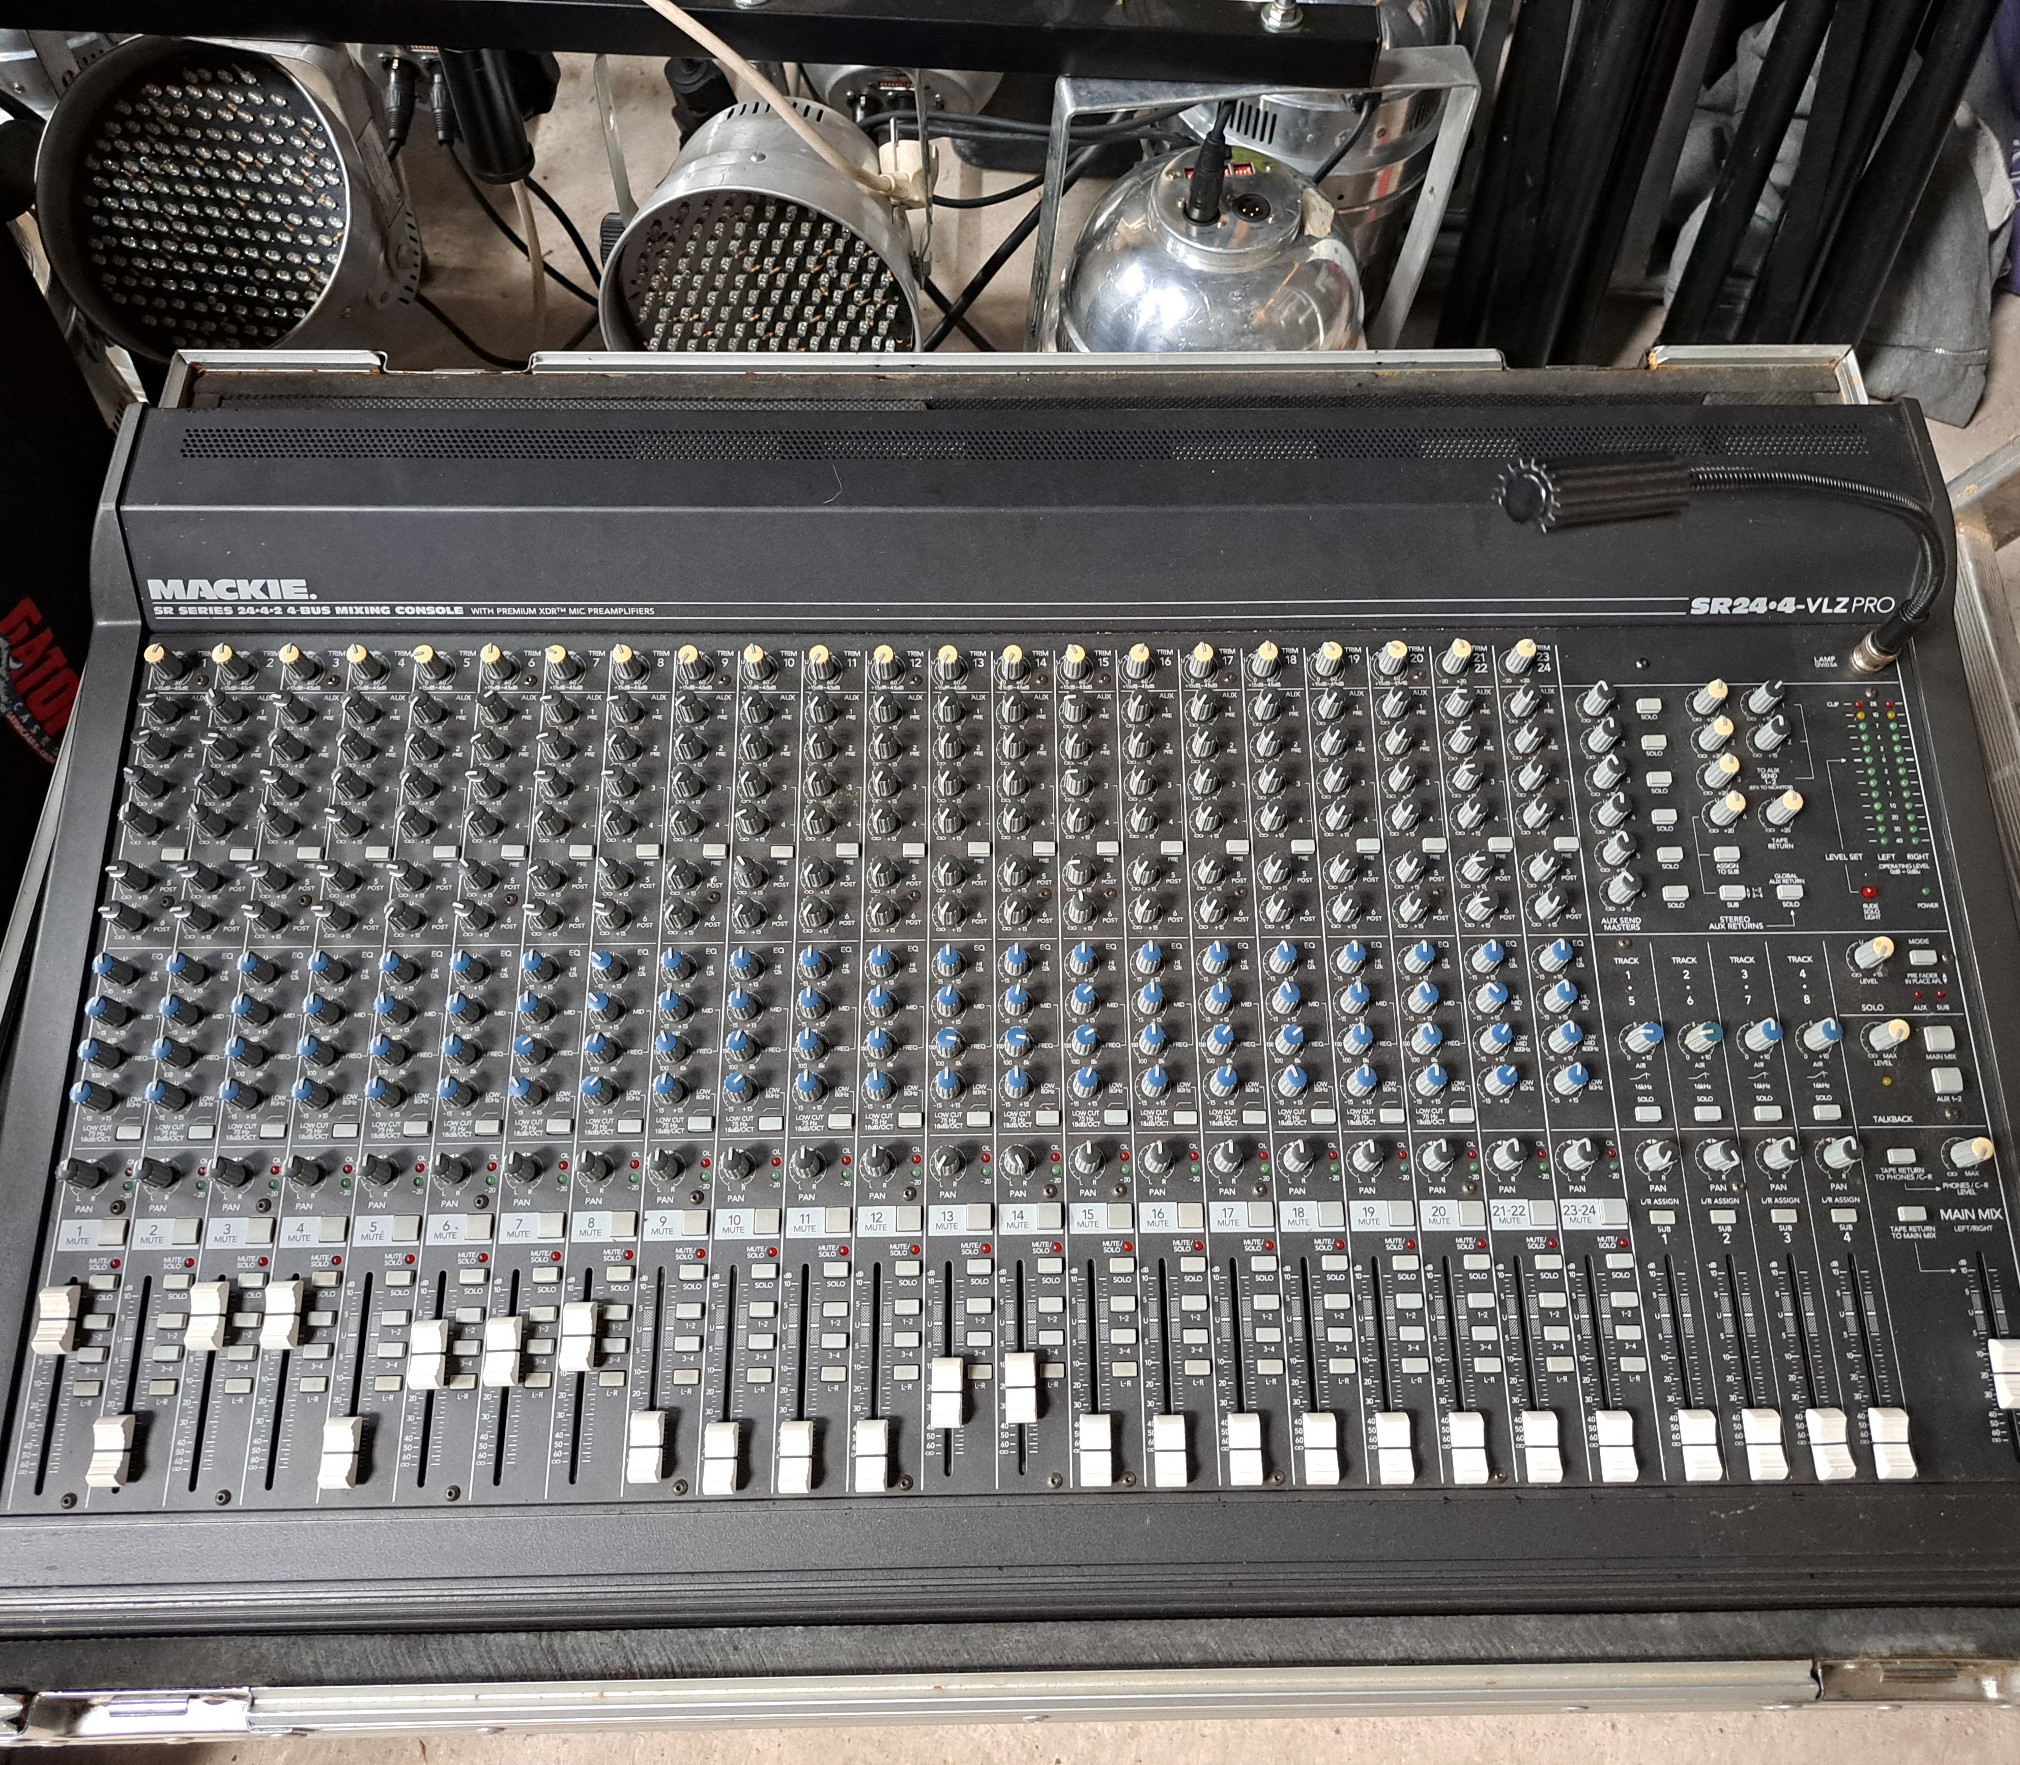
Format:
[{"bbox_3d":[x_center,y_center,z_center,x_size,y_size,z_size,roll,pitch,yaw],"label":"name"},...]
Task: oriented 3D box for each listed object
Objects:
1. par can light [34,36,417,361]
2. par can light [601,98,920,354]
[{"bbox_3d":[-0.505,-0.442,1.122,0.205,0.210,0.202,3,99,3],"label":"par can light"},{"bbox_3d":[-0.154,-0.423,1.096,0.205,0.202,0.210,2,50,2],"label":"par can light"}]

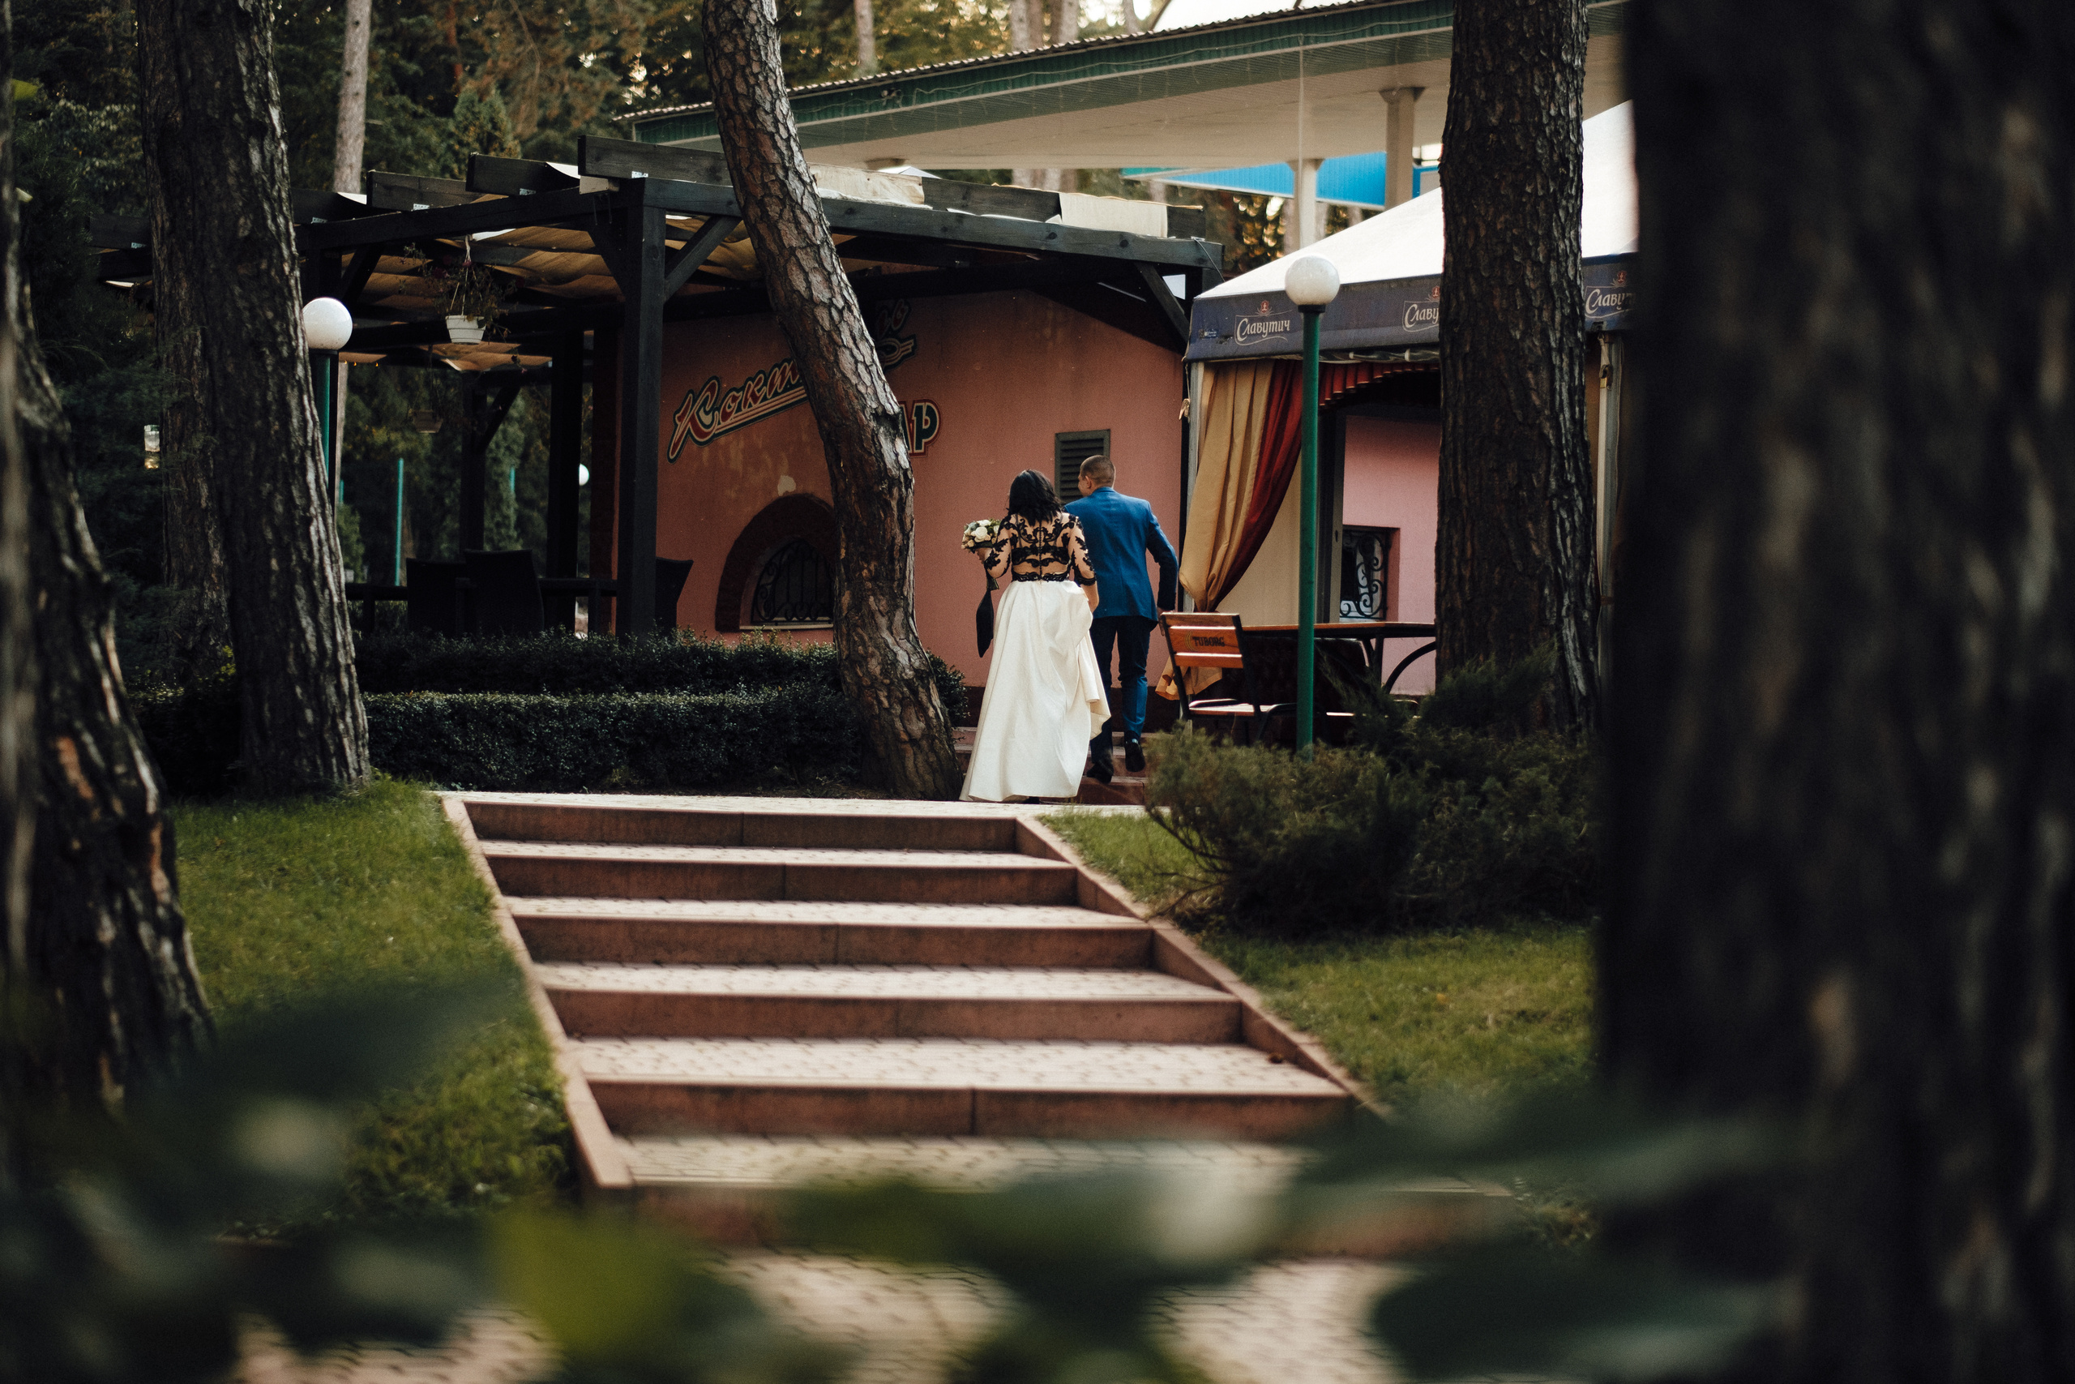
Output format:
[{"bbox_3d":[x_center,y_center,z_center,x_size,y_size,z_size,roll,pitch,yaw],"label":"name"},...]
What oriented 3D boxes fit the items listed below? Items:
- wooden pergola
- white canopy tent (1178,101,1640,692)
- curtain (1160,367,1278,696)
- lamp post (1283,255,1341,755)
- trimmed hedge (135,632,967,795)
[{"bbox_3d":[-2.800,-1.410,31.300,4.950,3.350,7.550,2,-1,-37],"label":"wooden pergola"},{"bbox_3d":[3.720,-1.480,26.850,4.150,4.050,4.150,2,-1,-36],"label":"white canopy tent"},{"bbox_3d":[1.015,-0.897,26.950,0.250,1.900,0.850,2,-1,-36],"label":"curtain"},{"bbox_3d":[1.440,-0.870,25.400,0.290,2.800,0.290,2,0,0],"label":"lamp post"},{"bbox_3d":[-2.600,0.110,26.100,4.500,0.860,1.500,2,0,-9],"label":"trimmed hedge"}]

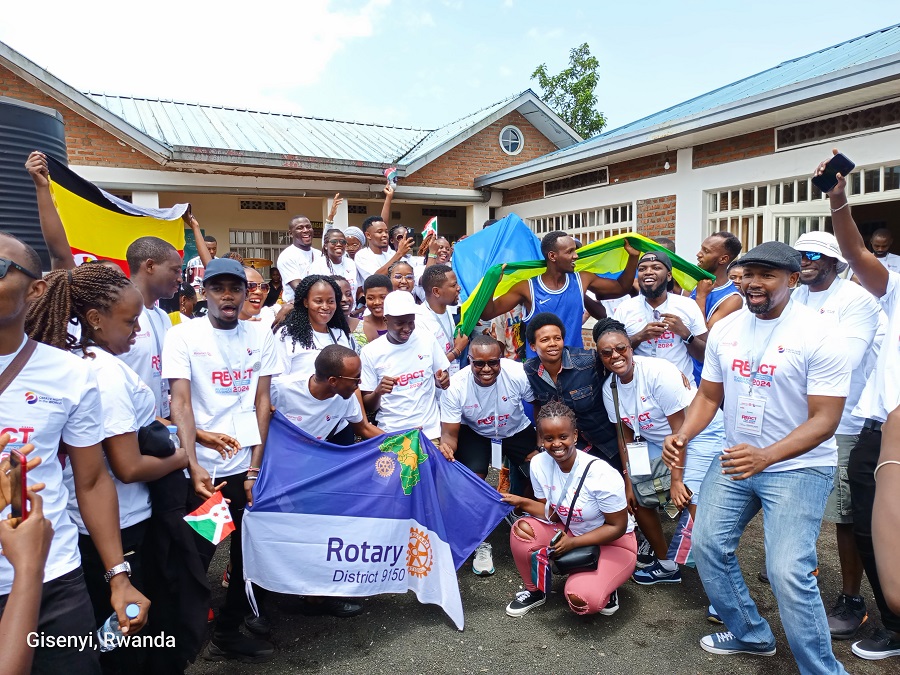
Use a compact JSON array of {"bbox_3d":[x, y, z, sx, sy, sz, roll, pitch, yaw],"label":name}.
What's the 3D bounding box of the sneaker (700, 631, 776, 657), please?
[{"bbox_3d":[1.191,1.240,2.696,0.295,0.110,0.105,-1,5,6],"label":"sneaker"}]

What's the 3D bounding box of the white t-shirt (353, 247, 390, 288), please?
[{"bbox_3d":[-0.541,-0.351,4.850,0.480,0.660,0.280,-3,5,-27],"label":"white t-shirt"}]

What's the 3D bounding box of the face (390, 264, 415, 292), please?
[{"bbox_3d":[-0.307,-0.388,4.200,0.155,0.205,0.165,-1,5,-6],"label":"face"}]

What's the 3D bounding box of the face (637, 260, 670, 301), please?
[{"bbox_3d":[1.099,-0.310,3.500,0.170,0.220,0.175,2,6,31],"label":"face"}]

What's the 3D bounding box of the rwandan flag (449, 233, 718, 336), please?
[{"bbox_3d":[0.838,-0.386,4.050,1.560,0.720,0.550,-1,5,0],"label":"rwandan flag"}]

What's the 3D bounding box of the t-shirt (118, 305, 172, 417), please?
[{"bbox_3d":[-1.276,0.177,2.680,0.280,0.670,0.460,2,6,30],"label":"t-shirt"}]

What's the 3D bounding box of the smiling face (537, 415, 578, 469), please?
[{"bbox_3d":[0.466,0.447,2.820,0.165,0.215,0.170,-8,5,10],"label":"smiling face"}]

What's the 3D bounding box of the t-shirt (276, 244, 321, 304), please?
[{"bbox_3d":[-1.089,-0.366,4.850,0.470,0.660,0.270,-4,6,-32],"label":"t-shirt"}]

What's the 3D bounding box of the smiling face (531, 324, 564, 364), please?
[{"bbox_3d":[0.455,0.035,3.030,0.145,0.190,0.140,-1,5,-8],"label":"smiling face"}]

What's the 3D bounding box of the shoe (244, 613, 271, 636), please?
[{"bbox_3d":[-0.901,1.271,3.013,0.105,0.110,0.290,-5,7,-40],"label":"shoe"}]

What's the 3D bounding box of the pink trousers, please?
[{"bbox_3d":[0.601,1.048,3.140,0.560,0.430,0.500,1,5,18],"label":"pink trousers"}]

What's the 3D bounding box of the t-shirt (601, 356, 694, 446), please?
[{"bbox_3d":[0.999,0.344,3.240,0.460,0.480,0.330,-10,30,18],"label":"t-shirt"}]

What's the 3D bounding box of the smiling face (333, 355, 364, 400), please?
[{"bbox_3d":[-0.453,0.172,2.860,0.140,0.200,0.150,13,8,11],"label":"smiling face"}]

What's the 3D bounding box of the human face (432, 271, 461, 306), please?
[{"bbox_3d":[-0.019,-0.268,3.520,0.150,0.200,0.150,0,5,8],"label":"human face"}]

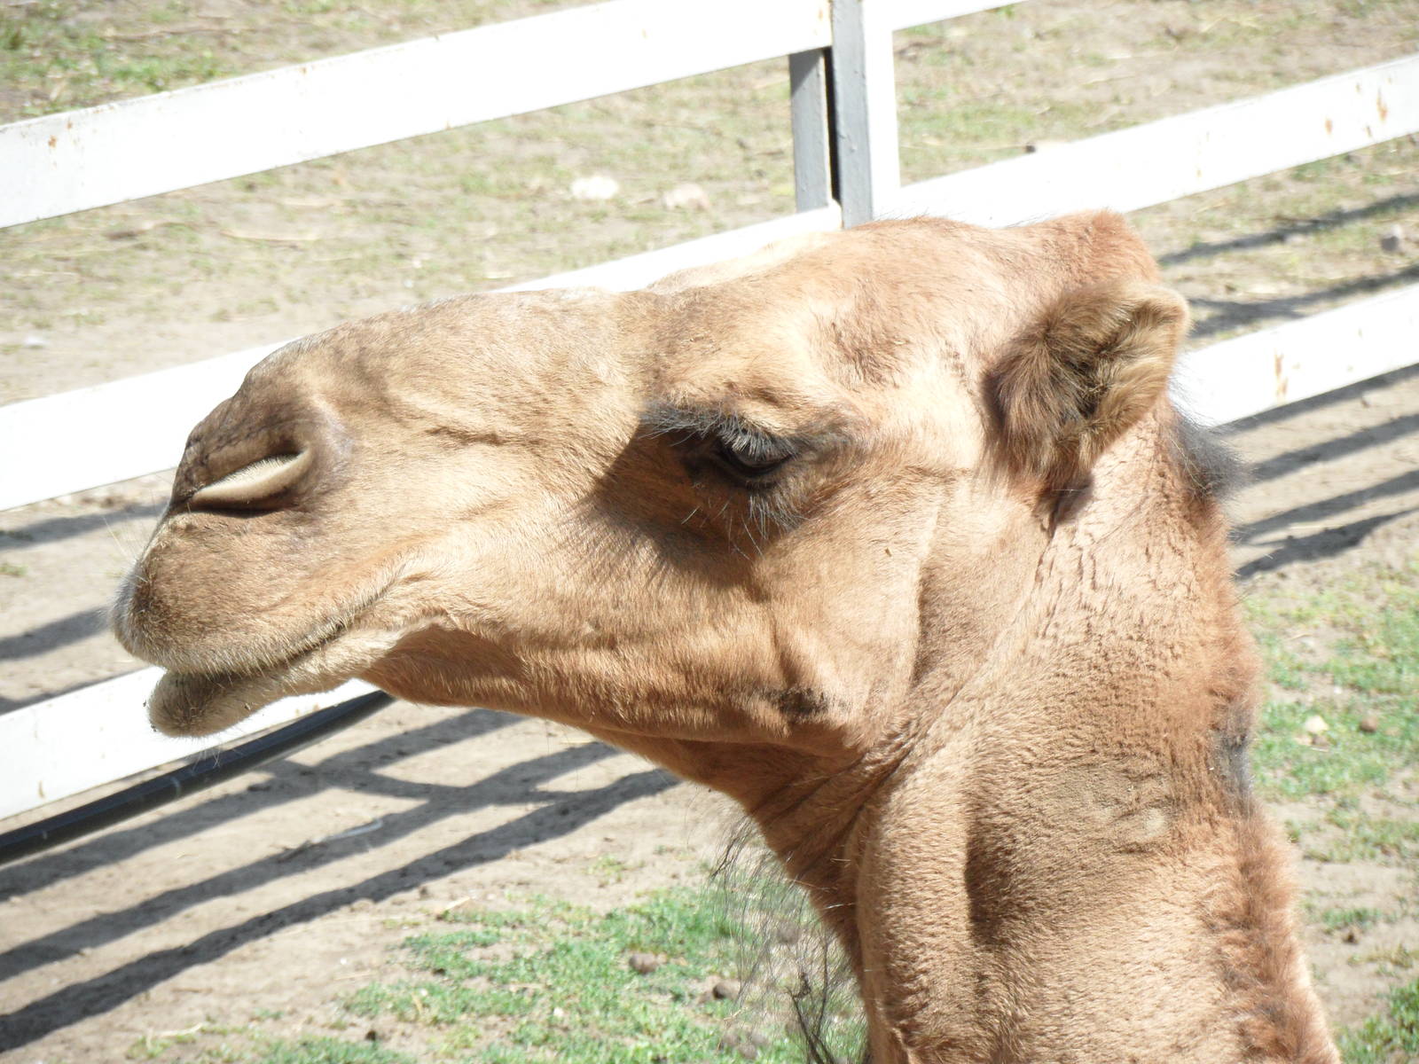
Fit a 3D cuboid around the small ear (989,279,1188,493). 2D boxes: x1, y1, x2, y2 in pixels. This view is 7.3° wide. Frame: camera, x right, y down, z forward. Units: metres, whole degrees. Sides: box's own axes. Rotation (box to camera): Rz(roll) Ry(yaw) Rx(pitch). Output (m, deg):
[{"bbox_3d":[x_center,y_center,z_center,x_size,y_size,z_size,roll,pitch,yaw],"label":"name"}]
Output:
[{"bbox_3d":[0.196,-0.076,5.700,0.076,0.126,0.060,37,13,-11],"label":"small ear"}]

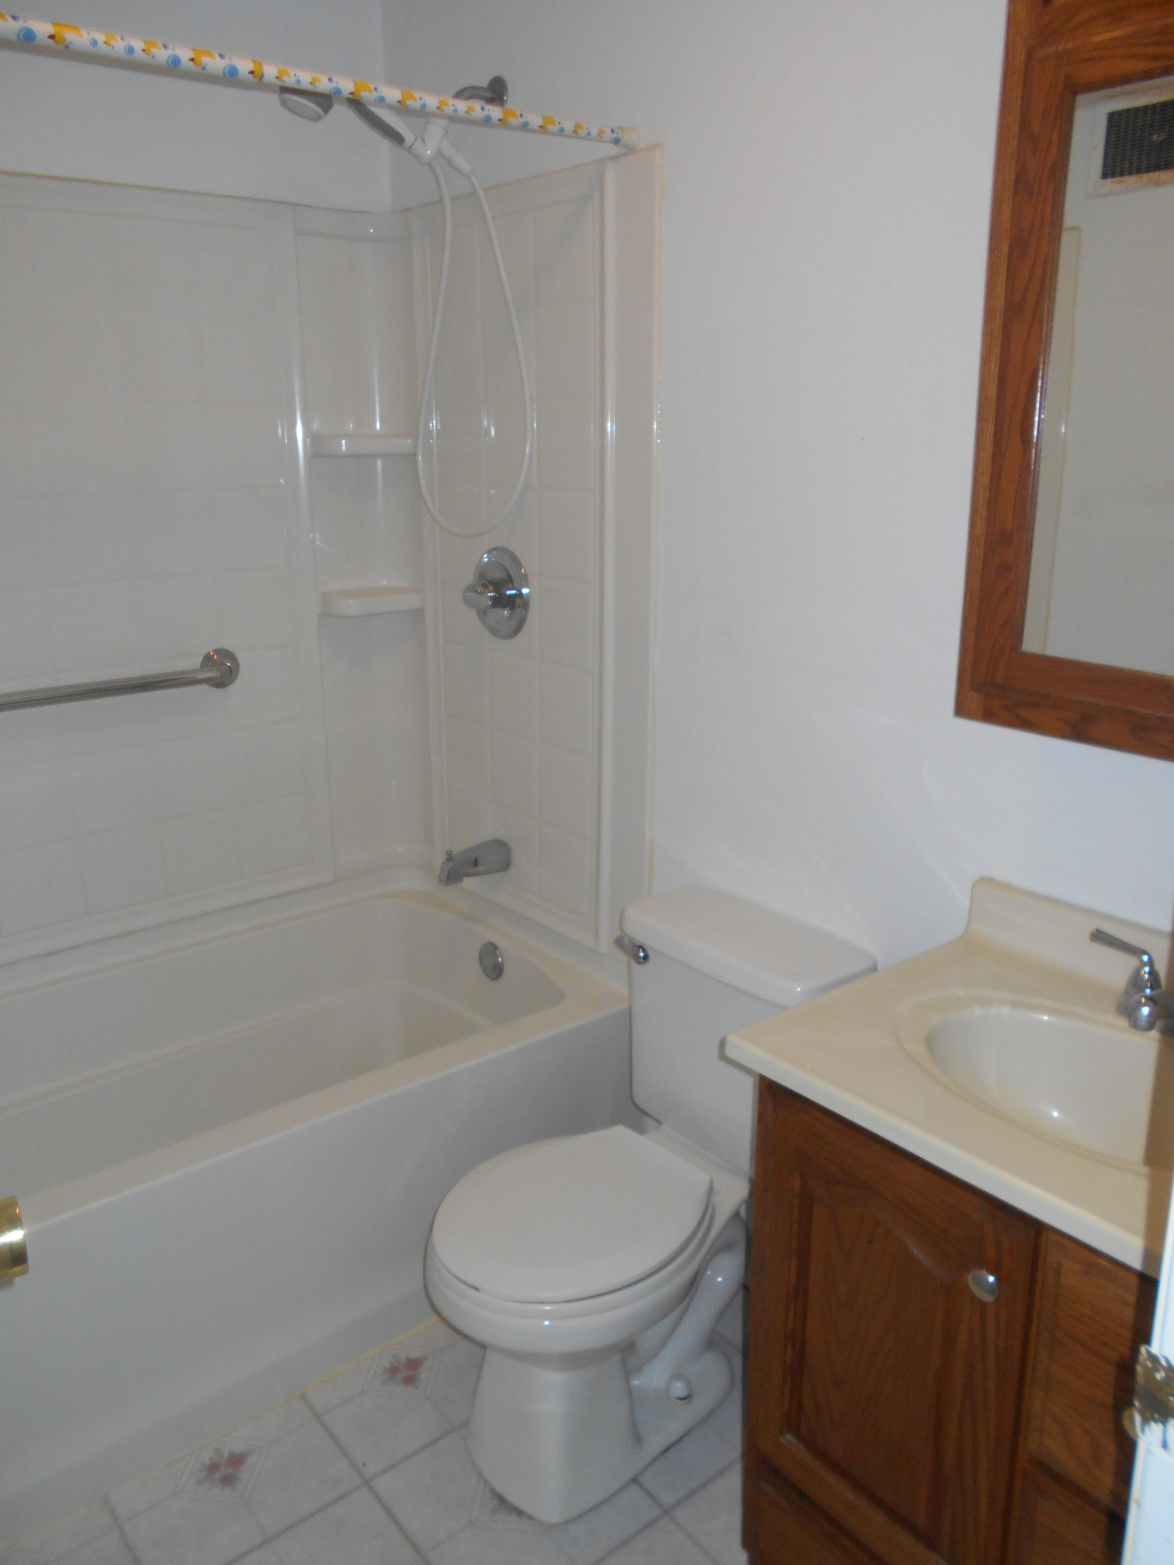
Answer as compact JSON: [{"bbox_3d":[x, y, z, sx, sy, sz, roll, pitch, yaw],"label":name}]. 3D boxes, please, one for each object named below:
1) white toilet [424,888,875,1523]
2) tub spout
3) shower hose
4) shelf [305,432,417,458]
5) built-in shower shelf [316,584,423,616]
[{"bbox_3d":[0.064,0.624,1.754,0.658,0.722,0.387,-13,21,-37],"label":"white toilet"},{"bbox_3d":[-0.235,0.160,2.394,0.152,0.072,0.055,-13,21,-37],"label":"tub spout"},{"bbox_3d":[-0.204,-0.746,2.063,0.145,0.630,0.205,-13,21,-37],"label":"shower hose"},{"bbox_3d":[-0.457,-0.683,2.366,0.223,0.040,0.135,-13,21,-37],"label":"shelf"},{"bbox_3d":[-0.453,-0.375,2.461,0.220,0.040,0.135,-13,21,-37],"label":"built-in shower shelf"}]

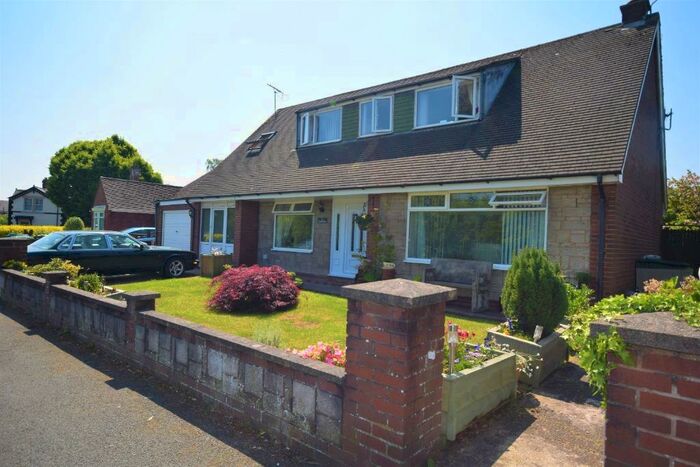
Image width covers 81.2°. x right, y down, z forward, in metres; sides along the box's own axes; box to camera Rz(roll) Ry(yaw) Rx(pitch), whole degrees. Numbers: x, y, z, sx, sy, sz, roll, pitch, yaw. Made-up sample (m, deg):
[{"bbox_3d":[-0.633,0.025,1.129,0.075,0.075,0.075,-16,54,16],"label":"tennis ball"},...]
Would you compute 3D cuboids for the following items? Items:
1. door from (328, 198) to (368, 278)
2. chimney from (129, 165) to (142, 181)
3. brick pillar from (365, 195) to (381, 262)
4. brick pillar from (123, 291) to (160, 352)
[{"bbox_3d":[-0.015,0.095,10.533,1.240,2.100,0.100,2,-1,39],"label":"door"},{"bbox_3d":[-14.865,-4.108,28.300,0.750,1.250,0.750,2,0,38],"label":"chimney"},{"bbox_3d":[0.611,0.156,10.042,0.380,2.200,0.280,2,0,38],"label":"brick pillar"},{"bbox_3d":[-2.275,0.966,4.436,0.280,0.640,0.280,2,-1,39],"label":"brick pillar"}]

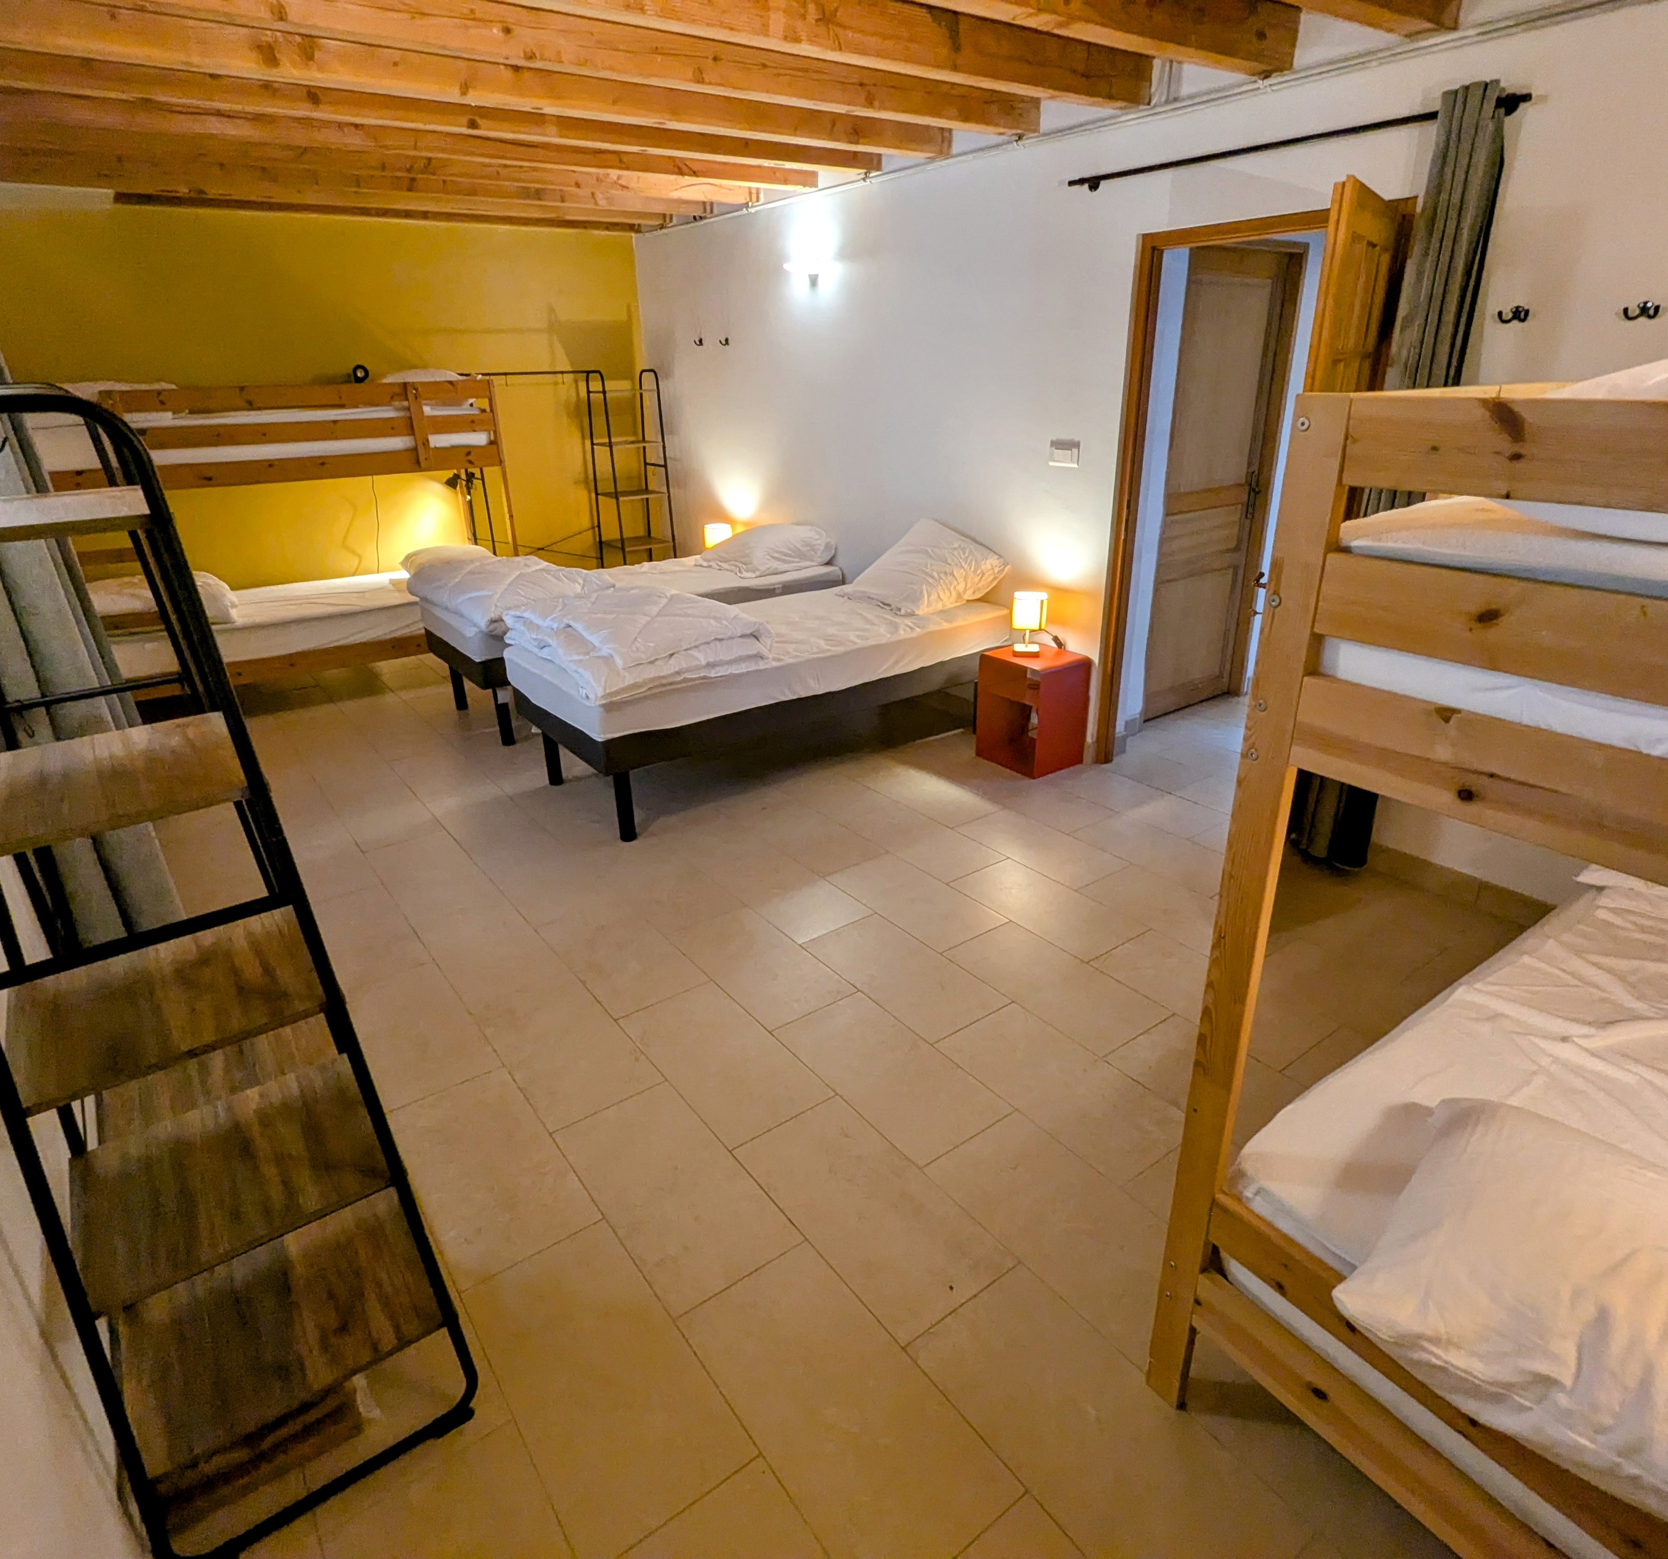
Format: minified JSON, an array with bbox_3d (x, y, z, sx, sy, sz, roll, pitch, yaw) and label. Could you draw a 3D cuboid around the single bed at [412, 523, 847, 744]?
[{"bbox_3d":[-1.004,-0.838,5.155,2.020,0.720,0.910,-18,28,-33],"label":"single bed"}]

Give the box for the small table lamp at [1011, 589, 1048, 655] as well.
[{"bbox_3d":[0.815,-0.652,4.010,0.140,0.270,0.125,3,24,11],"label":"small table lamp"}]

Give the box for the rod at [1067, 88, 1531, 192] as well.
[{"bbox_3d":[1.315,-1.939,2.954,0.080,0.050,1.460,-18,28,-33],"label":"rod"}]

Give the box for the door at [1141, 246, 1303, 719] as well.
[{"bbox_3d":[1.726,-1.291,4.391,0.730,2.030,0.045,-18,28,-33],"label":"door"}]

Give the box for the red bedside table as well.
[{"bbox_3d":[0.856,-0.307,4.141,0.305,0.472,0.335,-18,28,-33],"label":"red bedside table"}]

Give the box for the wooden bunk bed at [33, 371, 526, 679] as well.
[{"bbox_3d":[-2.886,-1.270,5.174,2.050,1.580,0.950,-18,28,-33],"label":"wooden bunk bed"}]

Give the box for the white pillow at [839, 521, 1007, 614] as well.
[{"bbox_3d":[0.393,-0.950,4.415,0.560,0.140,0.580,-37,42,-17],"label":"white pillow"}]

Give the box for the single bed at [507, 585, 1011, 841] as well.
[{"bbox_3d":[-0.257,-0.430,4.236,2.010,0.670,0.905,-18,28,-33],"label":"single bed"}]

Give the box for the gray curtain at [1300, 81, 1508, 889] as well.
[{"bbox_3d":[1.678,-0.738,2.880,0.130,2.230,0.240,-18,28,-33],"label":"gray curtain"}]

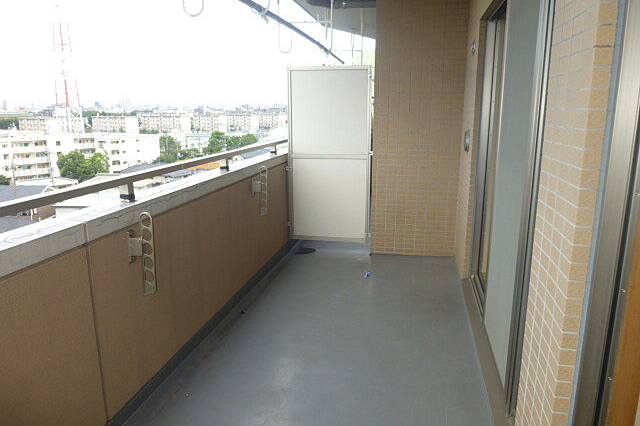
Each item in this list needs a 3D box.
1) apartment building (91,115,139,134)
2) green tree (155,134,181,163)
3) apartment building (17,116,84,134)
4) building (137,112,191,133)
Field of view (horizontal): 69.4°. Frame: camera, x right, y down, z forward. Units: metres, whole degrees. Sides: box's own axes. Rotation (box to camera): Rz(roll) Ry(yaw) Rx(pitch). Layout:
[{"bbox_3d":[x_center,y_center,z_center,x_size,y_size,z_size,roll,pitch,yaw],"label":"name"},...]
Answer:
[{"bbox_3d":[-137.779,-57.673,310.992,34.000,14.000,10.500,5,14,22],"label":"apartment building"},{"bbox_3d":[-49.057,-19.725,148.890,8.800,11.000,8.800,-5,13,-18],"label":"green tree"},{"bbox_3d":[-149.782,-45.034,256.003,34.000,14.000,13.000,5,14,23],"label":"apartment building"},{"bbox_3d":[-108.814,-61.254,324.825,38.000,14.000,10.500,5,14,22],"label":"building"}]

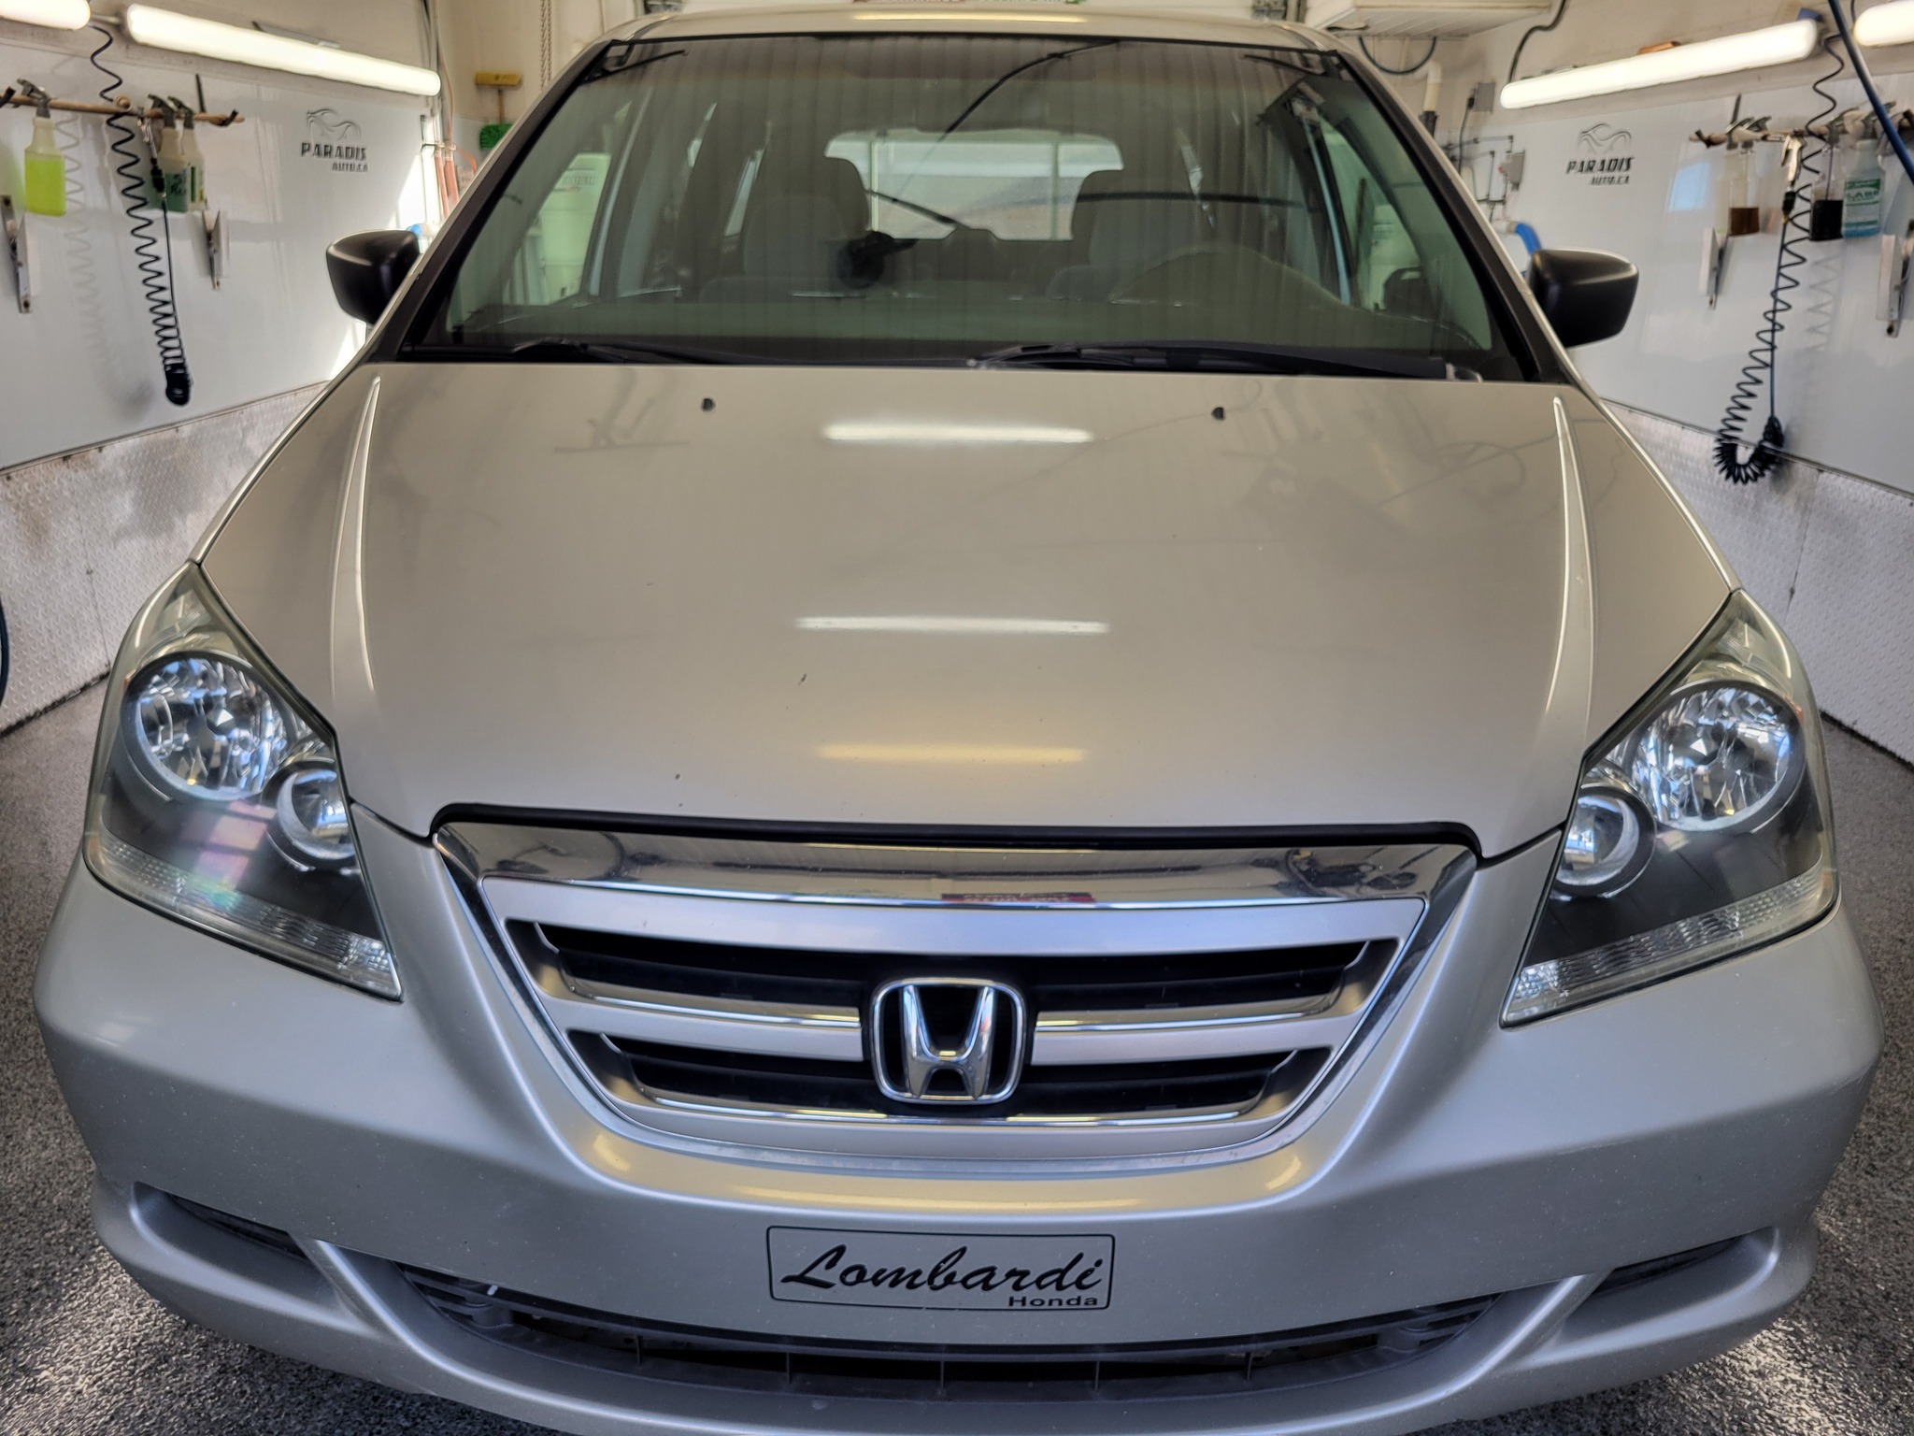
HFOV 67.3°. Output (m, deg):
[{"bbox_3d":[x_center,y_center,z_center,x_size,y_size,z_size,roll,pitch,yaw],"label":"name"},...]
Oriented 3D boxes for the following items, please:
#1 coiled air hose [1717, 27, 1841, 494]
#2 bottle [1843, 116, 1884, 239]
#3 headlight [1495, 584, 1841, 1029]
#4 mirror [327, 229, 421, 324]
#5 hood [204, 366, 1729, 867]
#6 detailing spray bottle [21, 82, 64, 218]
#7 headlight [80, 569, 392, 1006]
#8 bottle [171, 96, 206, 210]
[{"bbox_3d":[2.397,-1.292,4.177,0.180,1.210,0.200,1,20,0],"label":"coiled air hose"},{"bbox_3d":[2.401,-1.435,3.800,0.102,0.305,0.067,-8,20,3],"label":"bottle"},{"bbox_3d":[0.681,0.060,1.384,0.430,0.280,0.480,1,20,0],"label":"headlight"},{"bbox_3d":[-0.941,-0.755,2.430,0.235,0.170,0.150,1,20,0],"label":"mirror"},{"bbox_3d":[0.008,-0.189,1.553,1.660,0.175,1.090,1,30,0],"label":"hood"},{"bbox_3d":[-2.356,-1.460,3.697,0.102,0.305,0.067,9,20,-3],"label":"detailing spray bottle"},{"bbox_3d":[-0.675,0.037,1.393,0.430,0.280,0.480,1,20,0],"label":"headlight"},{"bbox_3d":[-2.352,-1.719,4.384,0.102,0.305,0.067,9,20,-3],"label":"bottle"}]

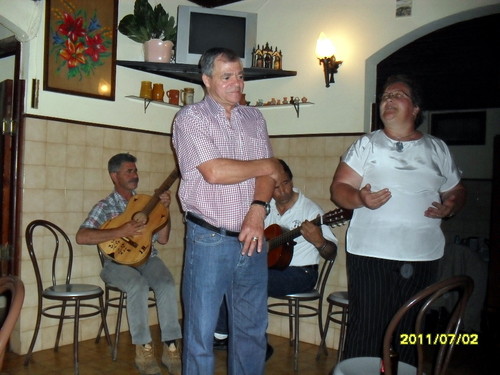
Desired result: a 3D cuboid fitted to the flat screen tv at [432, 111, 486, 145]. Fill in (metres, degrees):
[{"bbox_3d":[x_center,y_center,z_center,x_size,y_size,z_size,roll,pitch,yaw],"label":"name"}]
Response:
[{"bbox_3d":[3.057,-0.867,7.400,0.780,0.490,0.100,2,-1,36],"label":"flat screen tv"}]

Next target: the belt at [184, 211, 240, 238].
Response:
[{"bbox_3d":[-0.104,0.154,2.200,0.370,0.110,0.280,2,-1,-30],"label":"belt"}]

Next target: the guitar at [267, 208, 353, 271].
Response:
[{"bbox_3d":[0.280,0.324,3.234,0.110,0.370,0.990,9,-29,-36],"label":"guitar"}]

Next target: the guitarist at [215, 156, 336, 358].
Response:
[{"bbox_3d":[0.136,0.474,3.343,0.687,1.323,0.707,3,1,45],"label":"guitarist"}]

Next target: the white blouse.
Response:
[{"bbox_3d":[0.681,0.028,2.300,0.510,0.565,0.310,2,0,17],"label":"white blouse"}]

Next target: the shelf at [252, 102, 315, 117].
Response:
[{"bbox_3d":[0.043,-0.577,3.953,1.020,0.110,0.100,2,-1,40],"label":"shelf"}]

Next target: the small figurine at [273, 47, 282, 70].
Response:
[{"bbox_3d":[0.209,-0.973,3.838,0.076,0.172,0.056,2,1,9],"label":"small figurine"}]

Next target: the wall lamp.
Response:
[{"bbox_3d":[0.555,-0.875,3.476,0.135,0.350,0.200,2,-1,40],"label":"wall lamp"}]

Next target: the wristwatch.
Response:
[{"bbox_3d":[0.043,0.086,2.080,0.075,0.055,0.058,2,-1,24],"label":"wristwatch"}]

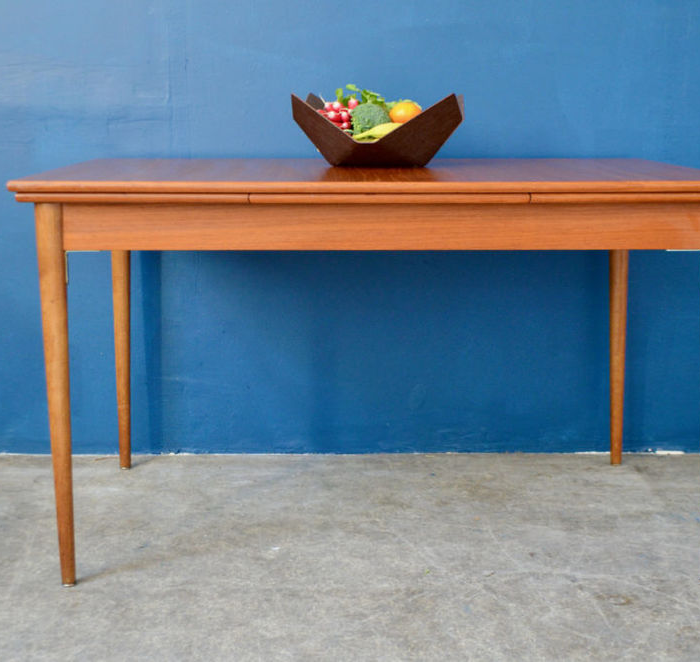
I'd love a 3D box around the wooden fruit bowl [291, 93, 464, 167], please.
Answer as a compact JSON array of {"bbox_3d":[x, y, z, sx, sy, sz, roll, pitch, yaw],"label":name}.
[{"bbox_3d":[0.061,-0.417,2.416,0.352,0.147,0.206,2,11,9],"label":"wooden fruit bowl"}]

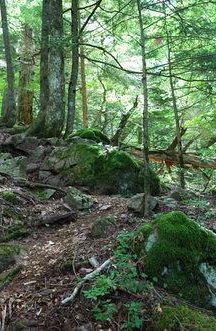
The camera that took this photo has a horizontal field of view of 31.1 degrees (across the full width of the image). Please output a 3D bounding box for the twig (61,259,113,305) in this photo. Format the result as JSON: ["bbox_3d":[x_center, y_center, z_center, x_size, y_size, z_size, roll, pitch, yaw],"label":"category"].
[{"bbox_3d":[-0.199,1.076,3.600,0.120,0.180,0.900,0,0,25],"label":"twig"}]

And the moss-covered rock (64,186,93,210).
[{"bbox_3d":[-0.441,0.493,5.800,0.420,0.360,0.360,0,-2,0],"label":"moss-covered rock"}]

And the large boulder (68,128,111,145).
[{"bbox_3d":[-0.417,-0.620,8.300,0.930,0.360,0.700,0,-2,0],"label":"large boulder"}]

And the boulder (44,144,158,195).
[{"bbox_3d":[-0.103,0.075,7.300,2.100,1.000,1.500,0,-2,0],"label":"boulder"}]

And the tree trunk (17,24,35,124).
[{"bbox_3d":[-2.345,-2.640,11.030,0.440,2.950,0.440,0,-7,0],"label":"tree trunk"}]

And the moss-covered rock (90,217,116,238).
[{"bbox_3d":[-0.058,0.799,5.000,0.330,0.270,0.290,0,0,0],"label":"moss-covered rock"}]

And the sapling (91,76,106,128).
[{"bbox_3d":[-0.252,-1.672,10.300,0.400,1.380,0.350,0,-3,0],"label":"sapling"}]

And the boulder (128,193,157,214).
[{"bbox_3d":[0.569,0.627,6.400,0.460,0.350,0.380,0,0,0],"label":"boulder"}]

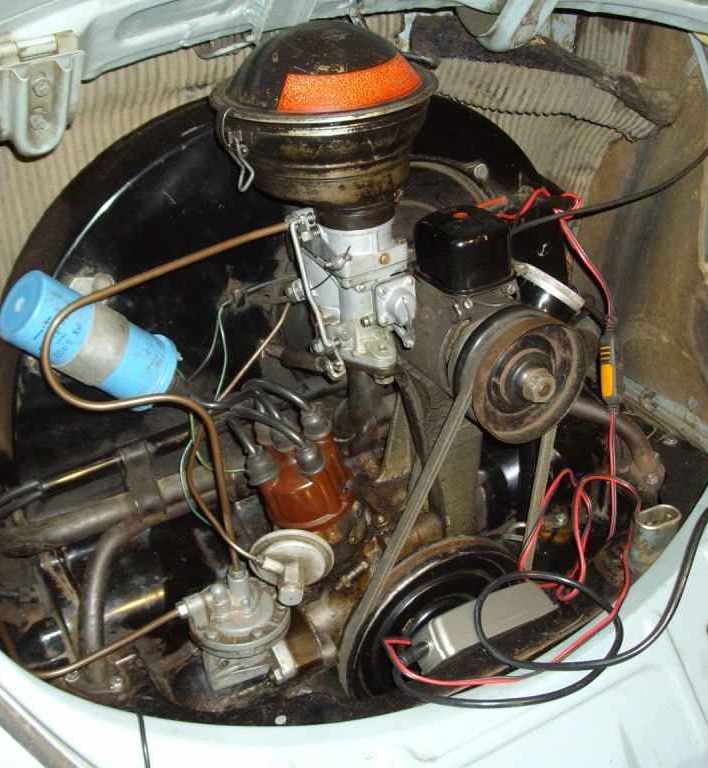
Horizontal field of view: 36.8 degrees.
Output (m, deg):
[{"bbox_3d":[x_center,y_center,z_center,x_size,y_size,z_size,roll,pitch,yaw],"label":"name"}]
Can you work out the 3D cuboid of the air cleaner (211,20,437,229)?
[{"bbox_3d":[-0.017,-0.176,0.727,0.152,0.137,0.152,-4,33,2],"label":"air cleaner"}]

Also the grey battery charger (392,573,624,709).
[{"bbox_3d":[0.136,0.220,0.885,0.185,0.045,0.120,-25,38,-27],"label":"grey battery charger"}]

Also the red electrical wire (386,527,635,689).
[{"bbox_3d":[0.155,0.185,0.924,0.250,0.060,0.120,-28,39,-31],"label":"red electrical wire"}]

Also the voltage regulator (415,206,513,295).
[{"bbox_3d":[0.090,-0.110,0.869,0.063,0.050,0.066,-20,36,-21],"label":"voltage regulator"}]

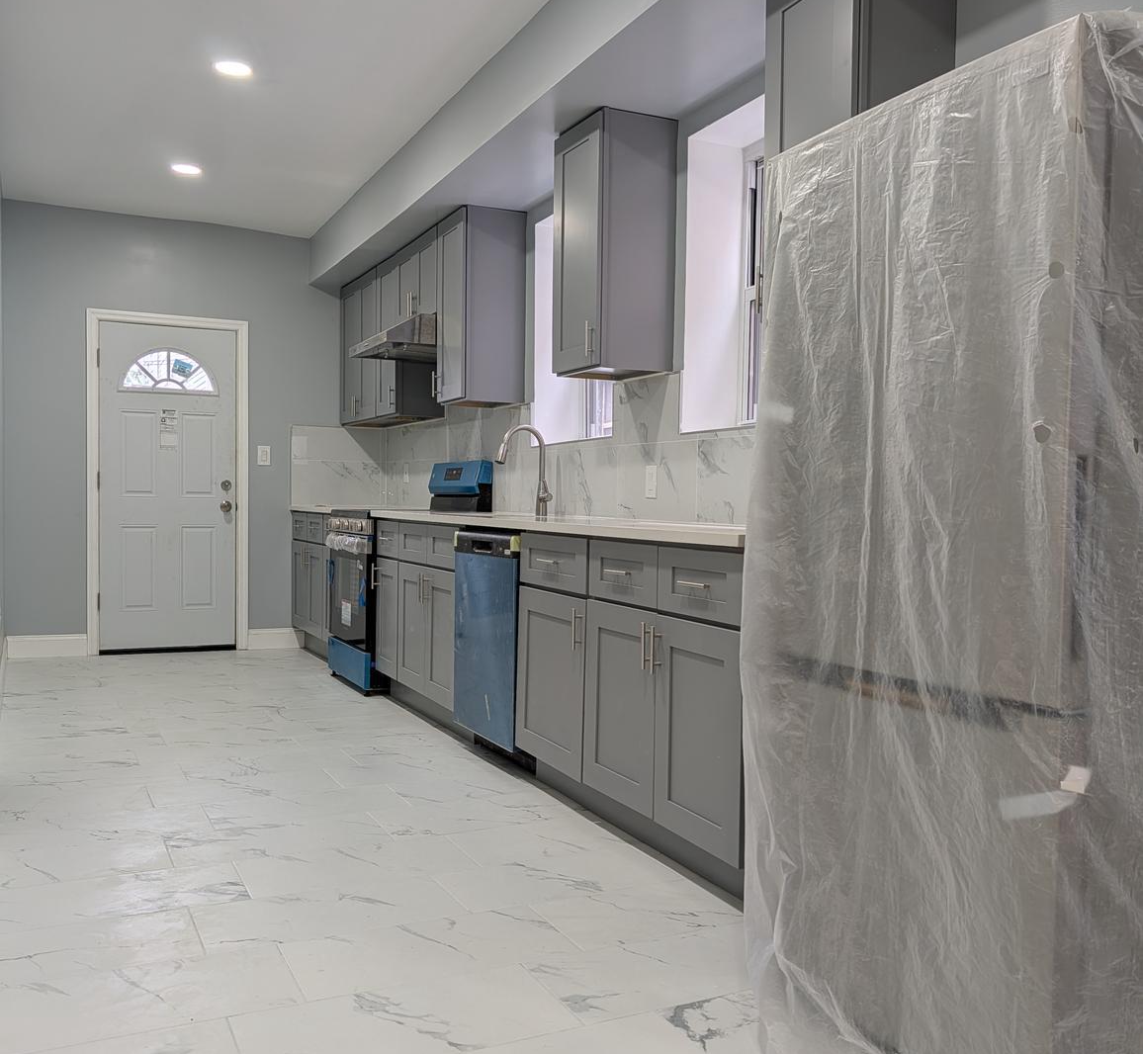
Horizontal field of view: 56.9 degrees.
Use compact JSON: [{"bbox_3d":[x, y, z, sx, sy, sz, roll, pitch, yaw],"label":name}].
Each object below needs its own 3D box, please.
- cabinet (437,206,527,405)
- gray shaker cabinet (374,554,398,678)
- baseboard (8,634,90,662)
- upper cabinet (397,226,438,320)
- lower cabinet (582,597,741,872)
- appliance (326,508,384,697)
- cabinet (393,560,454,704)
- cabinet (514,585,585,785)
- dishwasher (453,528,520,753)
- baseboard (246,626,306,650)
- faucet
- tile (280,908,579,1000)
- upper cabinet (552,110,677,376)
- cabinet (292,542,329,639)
[{"bbox_3d":[-0.438,-1.064,5.173,0.320,0.900,0.395,0,2,-26],"label":"cabinet"},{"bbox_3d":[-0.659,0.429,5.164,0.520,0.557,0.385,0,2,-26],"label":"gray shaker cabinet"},{"bbox_3d":[-3.155,0.717,6.344,0.418,0.143,0.017,0,2,-26],"label":"baseboard"},{"bbox_3d":[-0.683,-1.305,5.671,0.320,0.447,0.730,0,2,-26],"label":"upper cabinet"},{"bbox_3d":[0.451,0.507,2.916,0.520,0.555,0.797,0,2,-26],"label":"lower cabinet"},{"bbox_3d":[-0.902,0.368,5.749,0.720,0.935,0.770,0,2,-26],"label":"appliance"},{"bbox_3d":[-0.374,0.463,4.780,0.625,0.564,0.840,0,2,-26],"label":"cabinet"},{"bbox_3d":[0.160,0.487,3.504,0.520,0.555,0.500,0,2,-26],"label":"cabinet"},{"bbox_3d":[-0.064,0.419,4.118,0.620,0.800,0.610,0,2,-26],"label":"dishwasher"},{"bbox_3d":[-1.942,0.730,6.920,0.340,0.123,0.018,0,2,-26],"label":"baseboard"},{"bbox_3d":[-0.210,-0.252,4.721,0.260,0.414,0.105,0,2,-26],"label":"faucet"},{"bbox_3d":[-0.313,0.943,2.344,0.605,0.014,0.298,0,2,-26],"label":"tile"},{"bbox_3d":[0.160,-1.058,4.045,0.320,0.914,0.407,0,2,-26],"label":"upper cabinet"},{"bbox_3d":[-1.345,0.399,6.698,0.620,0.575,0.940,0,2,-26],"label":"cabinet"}]

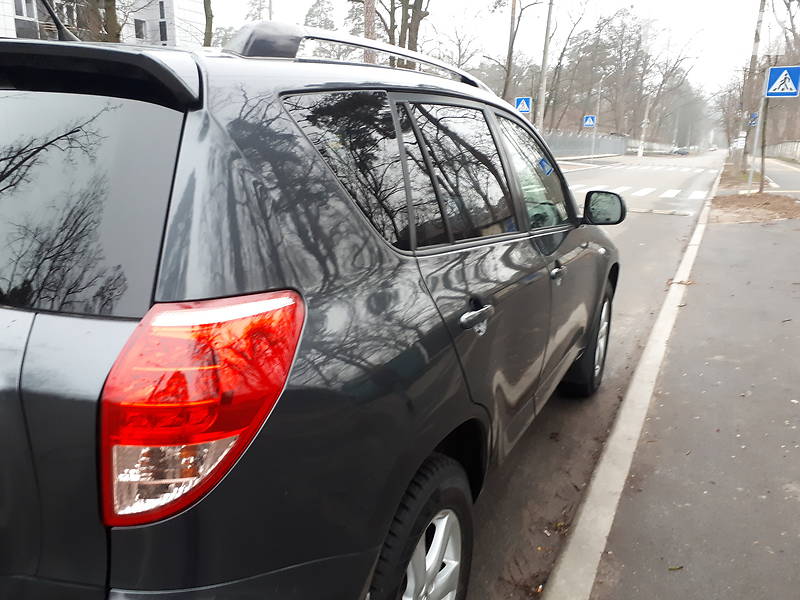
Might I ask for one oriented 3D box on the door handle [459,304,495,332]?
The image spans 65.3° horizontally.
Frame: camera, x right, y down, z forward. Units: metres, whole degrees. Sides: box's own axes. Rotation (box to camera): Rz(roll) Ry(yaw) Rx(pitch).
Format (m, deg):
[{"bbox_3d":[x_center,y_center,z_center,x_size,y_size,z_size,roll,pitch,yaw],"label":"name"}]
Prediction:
[{"bbox_3d":[0.208,0.050,1.638,0.050,0.050,0.200,8,15,26],"label":"door handle"}]

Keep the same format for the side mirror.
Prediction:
[{"bbox_3d":[0.960,-0.435,2.922,0.205,0.160,0.130,8,15,26],"label":"side mirror"}]

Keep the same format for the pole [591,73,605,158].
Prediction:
[{"bbox_3d":[17.170,-15.830,54.130,0.240,7.500,0.240,9,15,26],"label":"pole"}]

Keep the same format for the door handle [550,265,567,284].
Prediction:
[{"bbox_3d":[0.620,-0.104,2.436,0.050,0.050,0.195,8,15,26],"label":"door handle"}]

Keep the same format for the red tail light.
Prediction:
[{"bbox_3d":[-0.300,0.150,0.971,0.180,0.330,0.300,8,15,26],"label":"red tail light"}]

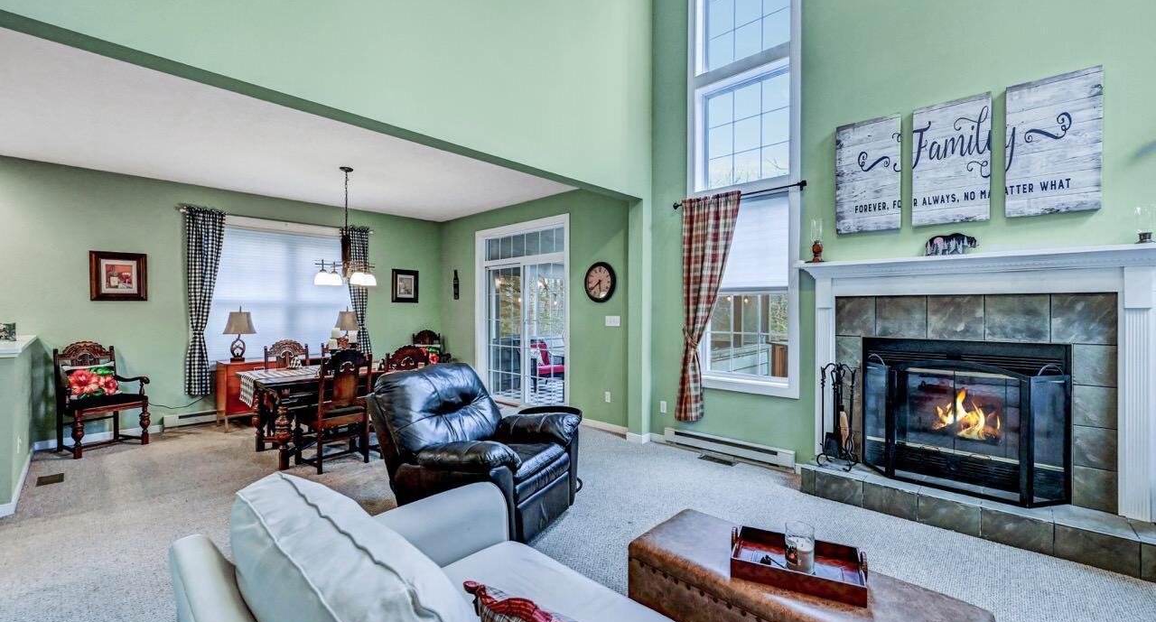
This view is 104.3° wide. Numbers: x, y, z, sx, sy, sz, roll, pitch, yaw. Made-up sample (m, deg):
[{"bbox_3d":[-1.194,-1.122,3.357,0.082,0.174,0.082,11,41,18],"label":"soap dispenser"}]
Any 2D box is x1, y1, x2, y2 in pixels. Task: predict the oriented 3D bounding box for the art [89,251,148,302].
[{"bbox_3d":[-4.846,-0.359,4.755,0.030,0.514,0.433,0,1,43],"label":"art"}]

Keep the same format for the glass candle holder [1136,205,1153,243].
[{"bbox_3d":[3.080,-0.473,2.441,0.063,0.205,0.063,0,1,42],"label":"glass candle holder"}]

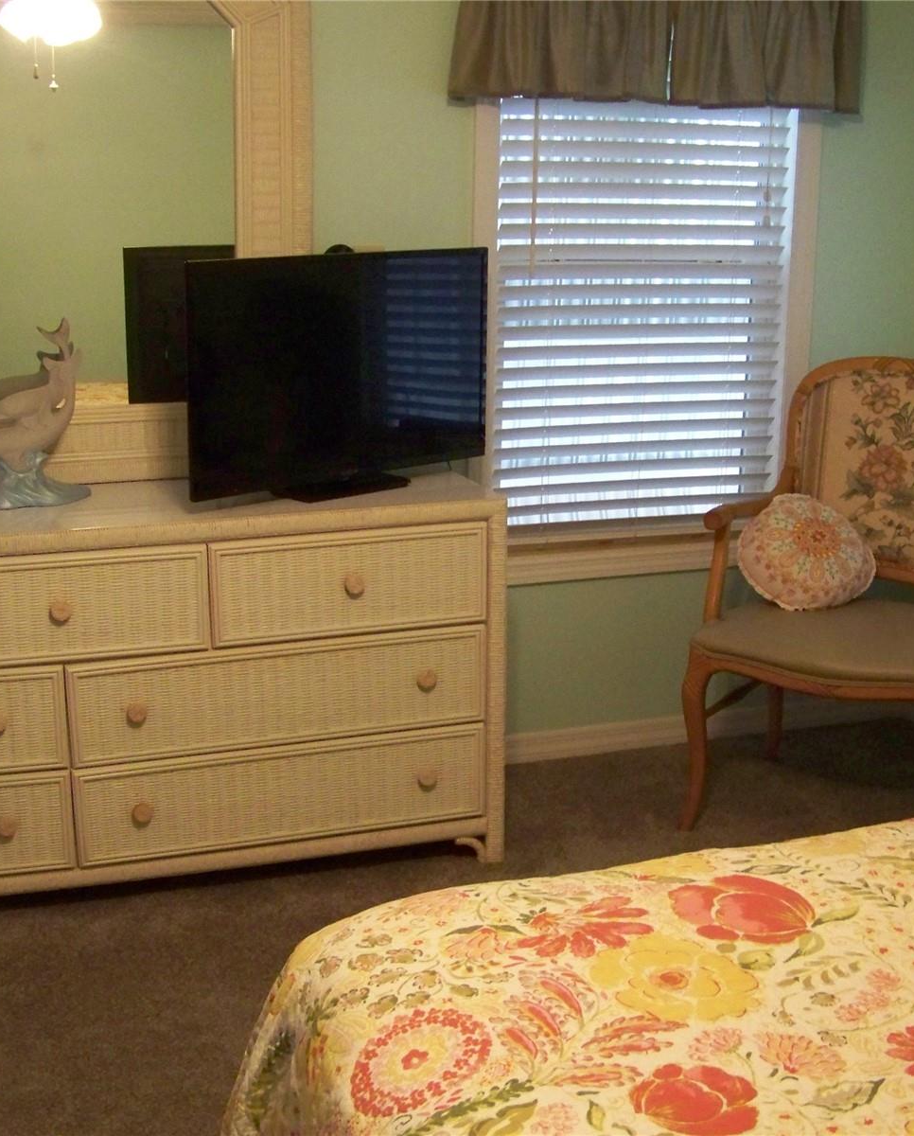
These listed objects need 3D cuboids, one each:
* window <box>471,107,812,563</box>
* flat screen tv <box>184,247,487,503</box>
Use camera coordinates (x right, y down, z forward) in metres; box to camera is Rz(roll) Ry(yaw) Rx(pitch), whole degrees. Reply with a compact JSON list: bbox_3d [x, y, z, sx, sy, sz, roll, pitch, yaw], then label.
[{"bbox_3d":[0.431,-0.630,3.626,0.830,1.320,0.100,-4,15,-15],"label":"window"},{"bbox_3d":[-0.230,-0.388,3.122,0.725,0.461,0.180,-12,19,-39],"label":"flat screen tv"}]

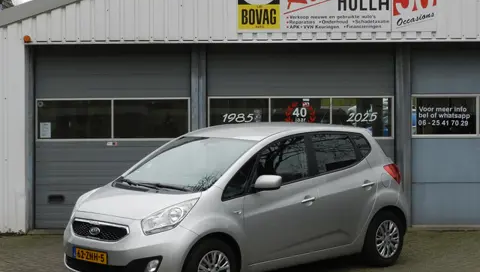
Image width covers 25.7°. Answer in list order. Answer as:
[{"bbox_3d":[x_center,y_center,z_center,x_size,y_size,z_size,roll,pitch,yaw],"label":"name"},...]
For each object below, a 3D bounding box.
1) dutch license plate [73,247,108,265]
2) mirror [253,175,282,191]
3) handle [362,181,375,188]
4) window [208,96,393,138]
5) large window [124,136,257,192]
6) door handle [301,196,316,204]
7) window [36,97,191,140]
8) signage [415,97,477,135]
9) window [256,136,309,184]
[{"bbox_3d":[-1.355,1.085,9.610,0.020,0.110,0.520,-4,6,-45],"label":"dutch license plate"},{"bbox_3d":[0.268,0.436,9.876,0.160,0.145,0.220,-4,6,-45],"label":"mirror"},{"bbox_3d":[1.343,0.514,11.058,0.205,0.050,0.050,-4,6,-45],"label":"handle"},{"bbox_3d":[0.833,-0.251,14.428,2.540,0.585,0.060,0,3,-2],"label":"window"},{"bbox_3d":[-0.522,0.268,10.383,1.250,0.140,0.920,4,37,45],"label":"large window"},{"bbox_3d":[0.674,0.631,10.396,0.205,0.050,0.050,-4,6,-45],"label":"door handle"},{"bbox_3d":[-1.722,-0.225,14.341,2.100,0.585,0.060,0,3,-2],"label":"window"},{"bbox_3d":[2.827,-0.282,14.496,0.855,0.525,0.030,0,3,-2],"label":"signage"},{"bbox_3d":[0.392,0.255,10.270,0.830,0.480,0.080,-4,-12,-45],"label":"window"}]

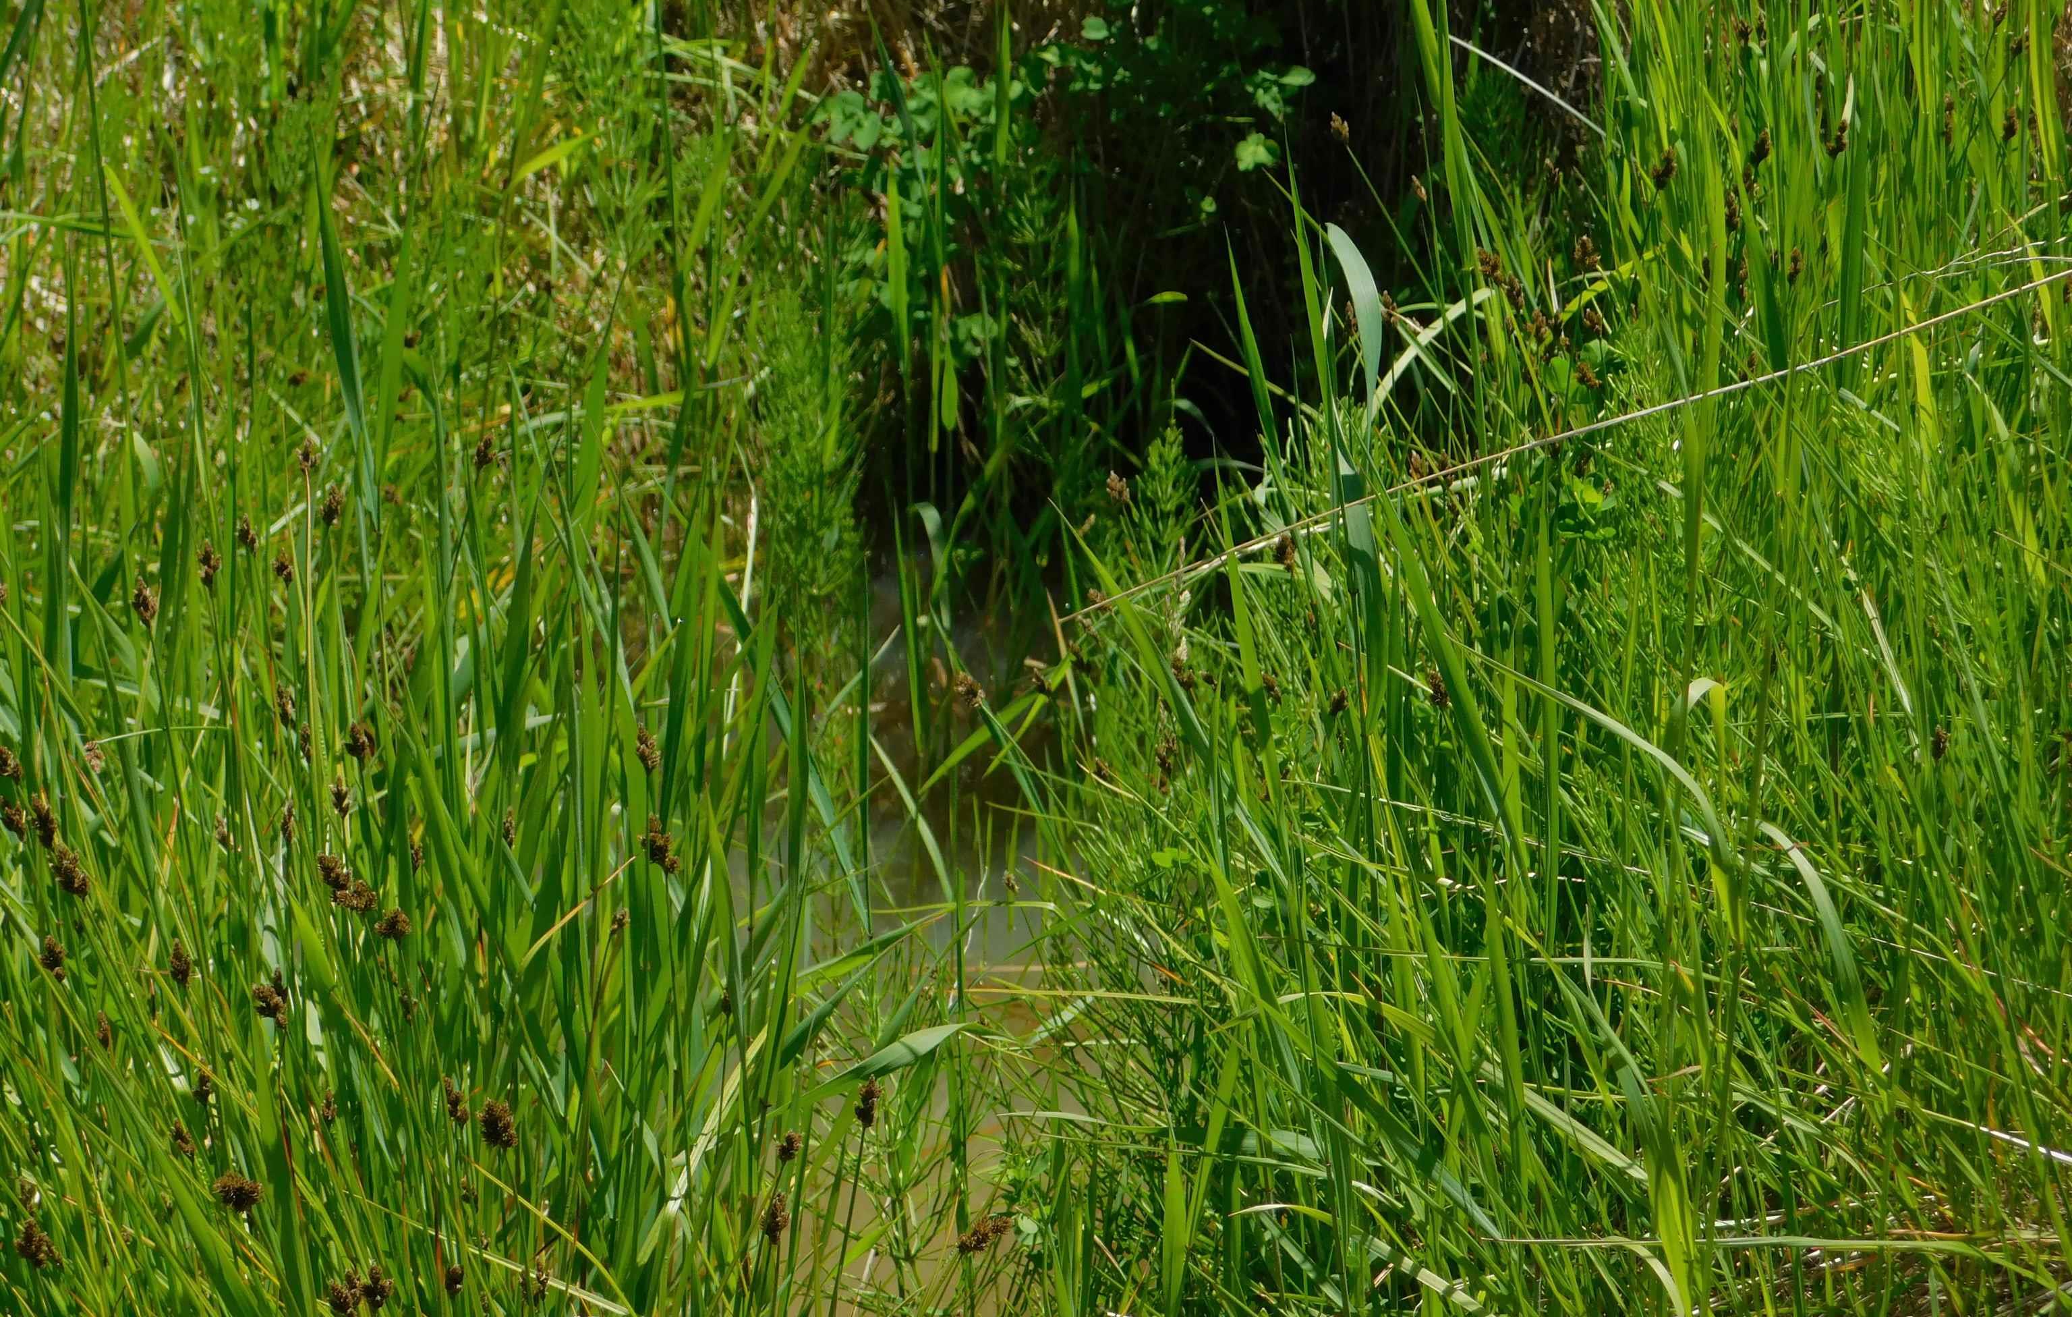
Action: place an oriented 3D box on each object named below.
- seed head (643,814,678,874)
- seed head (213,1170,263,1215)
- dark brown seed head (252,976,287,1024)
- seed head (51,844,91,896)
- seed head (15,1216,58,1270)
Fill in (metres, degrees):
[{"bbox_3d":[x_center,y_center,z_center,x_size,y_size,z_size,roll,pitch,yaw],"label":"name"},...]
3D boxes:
[{"bbox_3d":[-0.178,0.088,2.580,0.014,0.025,0.012,-12,20,0],"label":"seed head"},{"bbox_3d":[-0.341,0.229,2.330,0.020,0.015,0.018,0,20,0],"label":"seed head"},{"bbox_3d":[-0.345,0.154,2.450,0.015,0.020,0.012,-7,20,0],"label":"dark brown seed head"},{"bbox_3d":[-0.452,0.099,2.550,0.014,0.023,0.012,-17,19,0],"label":"seed head"},{"bbox_3d":[-0.422,0.247,2.300,0.015,0.020,0.013,-15,19,0],"label":"seed head"}]

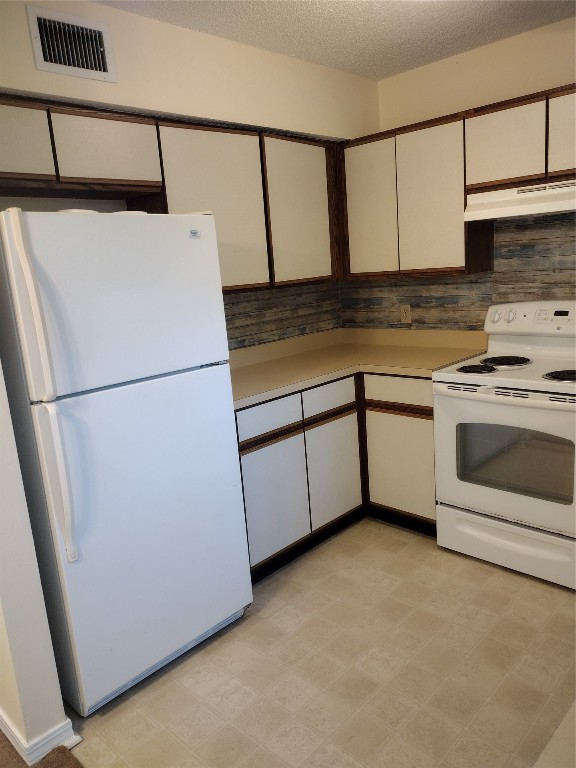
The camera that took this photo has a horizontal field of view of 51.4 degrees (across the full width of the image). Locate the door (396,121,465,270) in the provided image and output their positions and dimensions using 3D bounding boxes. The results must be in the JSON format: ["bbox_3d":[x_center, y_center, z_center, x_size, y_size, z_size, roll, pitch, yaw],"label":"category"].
[{"bbox_3d":[0.733,-0.934,3.050,0.379,0.687,0.035,7,16,44],"label":"door"}]

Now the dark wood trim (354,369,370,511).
[{"bbox_3d":[0.411,0.305,3.286,0.045,0.749,0.061,7,16,44],"label":"dark wood trim"}]

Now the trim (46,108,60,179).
[{"bbox_3d":[-0.857,-0.864,2.177,0.020,0.248,0.016,7,16,44],"label":"trim"}]

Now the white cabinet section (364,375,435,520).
[{"bbox_3d":[0.752,0.272,3.268,0.411,0.722,0.500,7,16,44],"label":"white cabinet section"}]

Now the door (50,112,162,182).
[{"bbox_3d":[-0.705,-0.919,2.358,0.035,0.222,0.451,7,16,44],"label":"door"}]

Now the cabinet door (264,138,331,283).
[{"bbox_3d":[0.056,-0.903,3.152,0.035,0.687,0.451,7,16,44],"label":"cabinet door"}]

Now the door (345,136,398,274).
[{"bbox_3d":[0.472,-0.966,3.301,0.337,0.687,0.035,7,16,44],"label":"door"}]

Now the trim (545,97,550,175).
[{"bbox_3d":[1.118,-1.059,2.573,0.015,0.329,0.020,7,16,44],"label":"trim"}]

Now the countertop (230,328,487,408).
[{"bbox_3d":[0.213,-0.110,3.136,1.065,0.150,1.550,7,16,44],"label":"countertop"}]

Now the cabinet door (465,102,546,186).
[{"bbox_3d":[0.997,-1.090,2.742,0.374,0.297,0.035,7,16,44],"label":"cabinet door"}]

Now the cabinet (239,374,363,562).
[{"bbox_3d":[-0.122,0.372,3.183,0.600,0.743,0.850,7,16,44],"label":"cabinet"}]

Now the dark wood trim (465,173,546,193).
[{"bbox_3d":[0.996,-0.910,2.735,0.377,0.044,0.020,7,16,44],"label":"dark wood trim"}]

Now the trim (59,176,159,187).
[{"bbox_3d":[-0.689,-0.795,2.362,0.020,0.021,0.448,7,16,44],"label":"trim"}]

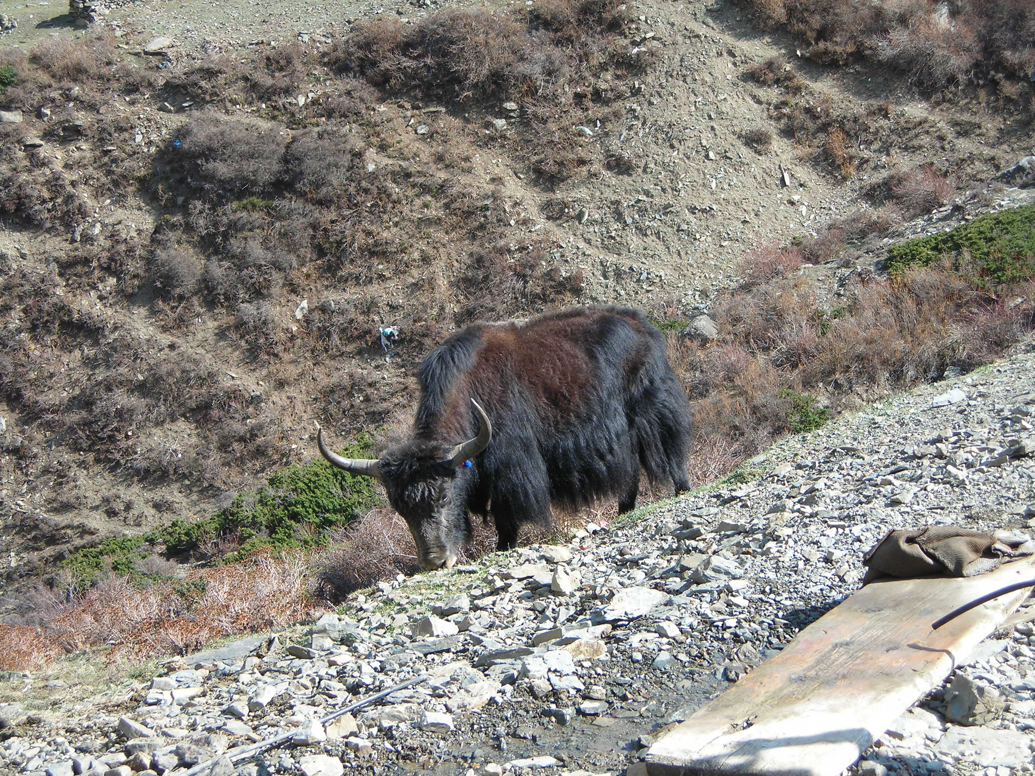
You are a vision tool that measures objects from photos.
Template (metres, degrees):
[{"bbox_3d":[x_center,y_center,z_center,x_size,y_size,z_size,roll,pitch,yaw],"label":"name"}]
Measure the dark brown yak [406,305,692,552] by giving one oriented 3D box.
[{"bbox_3d":[0.177,0.210,14.550,1.550,1.250,0.780,-8,14,-36],"label":"dark brown yak"}]

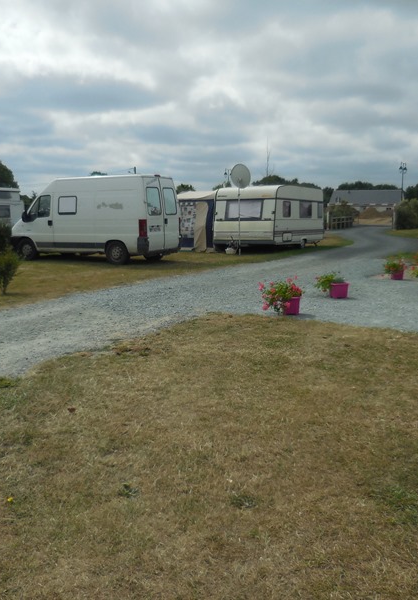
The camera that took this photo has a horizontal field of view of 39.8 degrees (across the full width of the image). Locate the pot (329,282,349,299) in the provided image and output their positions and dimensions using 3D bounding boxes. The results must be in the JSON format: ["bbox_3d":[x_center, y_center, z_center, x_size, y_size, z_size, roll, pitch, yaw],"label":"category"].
[{"bbox_3d":[2.076,-0.155,9.229,0.280,0.250,0.280,-3,9,-20],"label":"pot"}]

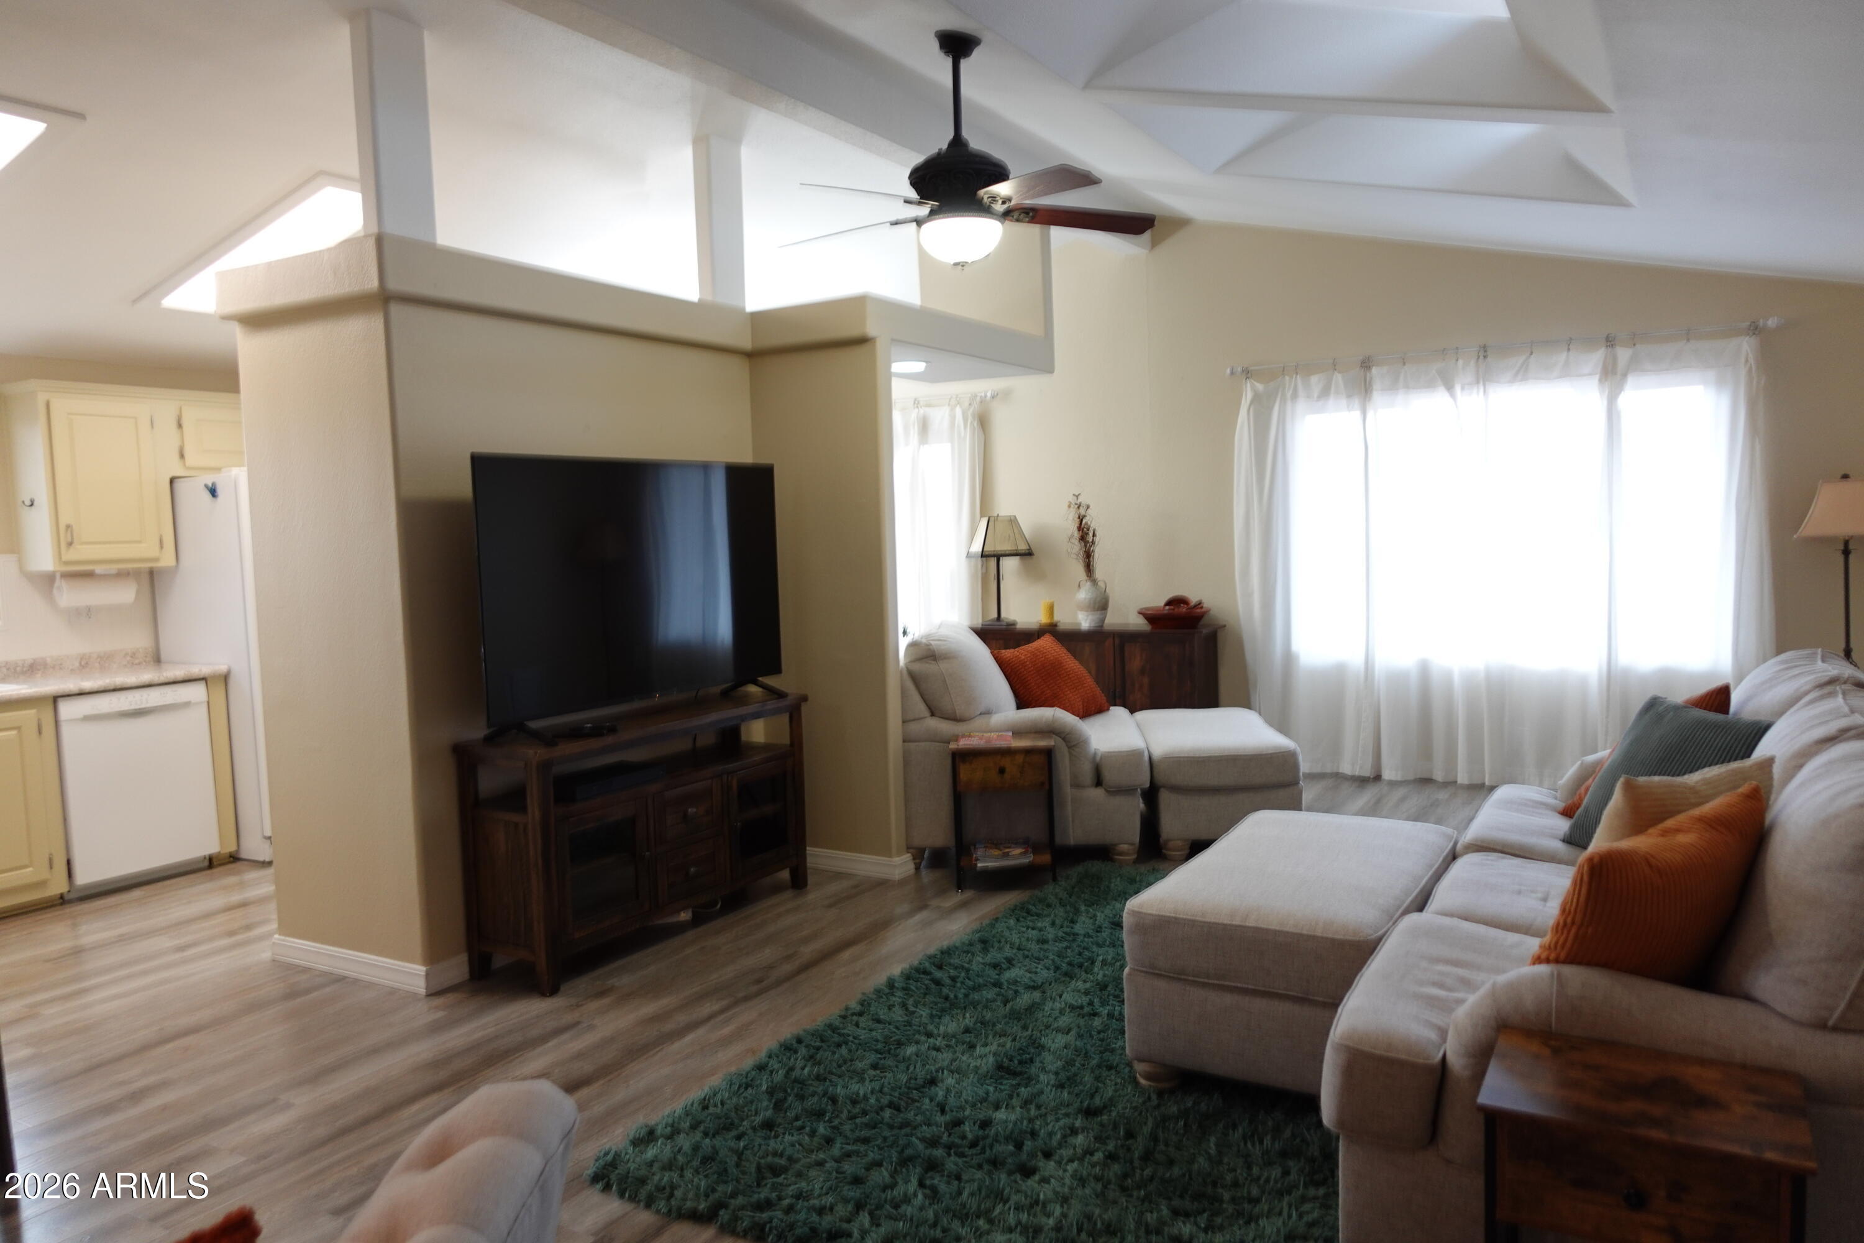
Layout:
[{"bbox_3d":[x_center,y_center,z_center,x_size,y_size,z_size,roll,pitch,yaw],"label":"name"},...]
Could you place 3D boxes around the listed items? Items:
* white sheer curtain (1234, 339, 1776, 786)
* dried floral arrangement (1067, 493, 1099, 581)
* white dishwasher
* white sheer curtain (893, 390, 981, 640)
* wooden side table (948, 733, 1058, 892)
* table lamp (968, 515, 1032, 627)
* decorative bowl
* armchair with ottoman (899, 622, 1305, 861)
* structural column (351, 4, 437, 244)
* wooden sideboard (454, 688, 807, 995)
[{"bbox_3d":[2.810,-0.243,6.402,2.520,2.190,0.120,1,5,31],"label":"white sheer curtain"},{"bbox_3d":[0.890,-0.497,7.303,0.190,0.520,0.170,1,5,31],"label":"dried floral arrangement"},{"bbox_3d":[-3.626,0.694,5.455,0.610,0.850,0.595,1,5,31],"label":"white dishwasher"},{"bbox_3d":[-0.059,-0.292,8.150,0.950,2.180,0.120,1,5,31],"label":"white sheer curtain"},{"bbox_3d":[0.290,0.753,4.945,0.400,0.570,0.290,-1,4,4],"label":"wooden side table"},{"bbox_3d":[0.427,-0.320,7.679,0.340,0.680,0.340,-2,4,-12],"label":"table lamp"},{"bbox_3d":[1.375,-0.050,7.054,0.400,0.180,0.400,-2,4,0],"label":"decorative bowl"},{"bbox_3d":[0.672,0.496,5.710,1.786,0.990,1.118,-1,4,2],"label":"armchair with ottoman"},{"bbox_3d":[-1.643,-1.492,3.796,0.077,0.656,0.201,1,5,31],"label":"structural column"},{"bbox_3d":[-1.012,0.740,4.535,0.399,0.770,1.389,1,5,31],"label":"wooden sideboard"}]

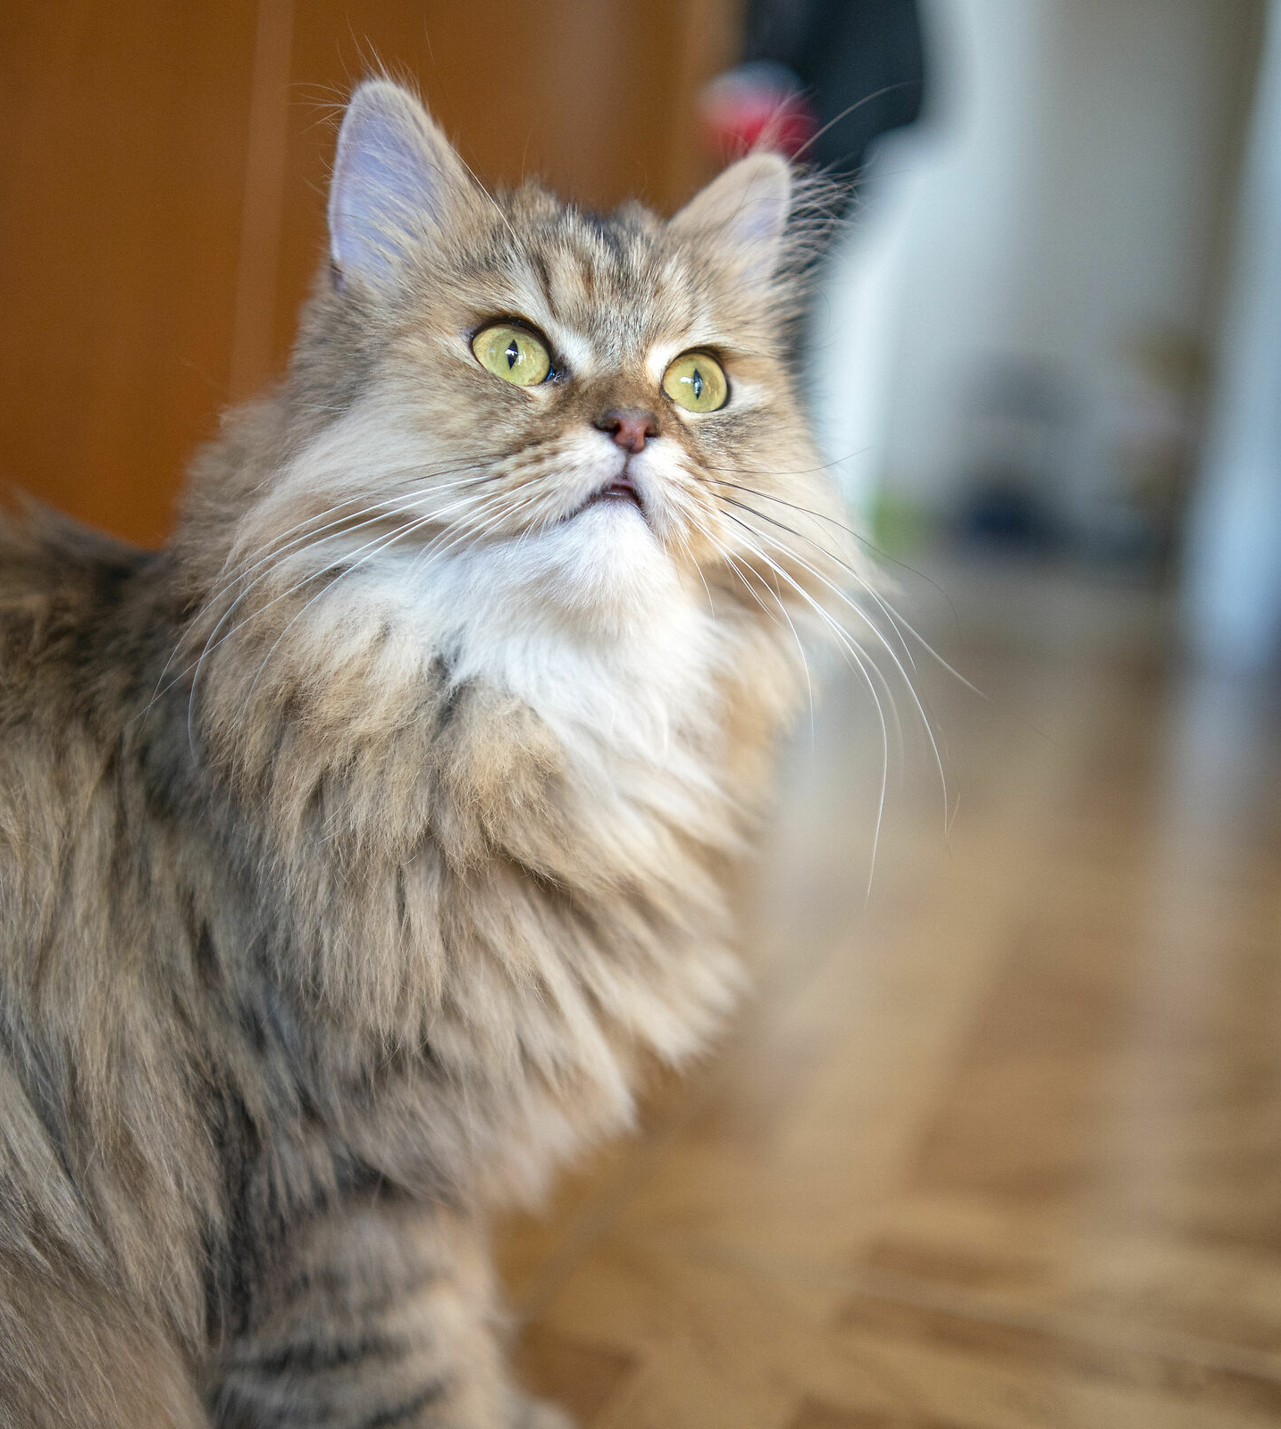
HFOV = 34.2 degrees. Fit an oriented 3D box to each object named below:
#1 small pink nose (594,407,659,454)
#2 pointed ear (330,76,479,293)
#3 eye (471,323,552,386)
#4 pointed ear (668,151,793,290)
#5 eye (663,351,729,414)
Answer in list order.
[{"bbox_3d":[-0.003,-0.065,0.480,0.015,0.011,0.009,9,-11,-15],"label":"small pink nose"},{"bbox_3d":[-0.061,-0.135,0.533,0.037,0.053,0.020,-6,-15,11],"label":"pointed ear"},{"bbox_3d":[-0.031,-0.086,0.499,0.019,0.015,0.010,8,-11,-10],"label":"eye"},{"bbox_3d":[0.025,-0.131,0.556,0.035,0.040,0.018,20,-19,-40],"label":"pointed ear"},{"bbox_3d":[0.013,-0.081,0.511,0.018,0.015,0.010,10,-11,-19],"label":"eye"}]

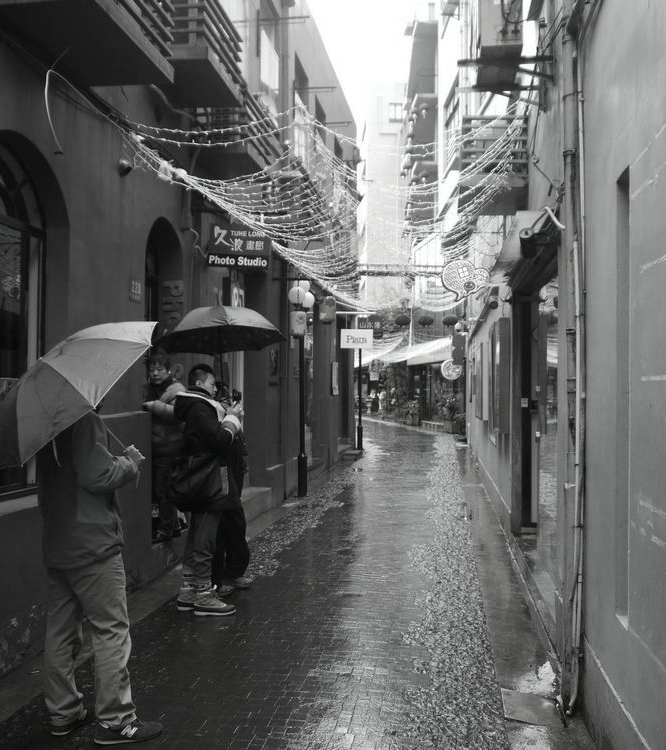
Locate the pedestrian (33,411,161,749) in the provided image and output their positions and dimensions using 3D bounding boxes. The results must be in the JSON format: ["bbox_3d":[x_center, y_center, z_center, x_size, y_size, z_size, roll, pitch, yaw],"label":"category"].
[{"bbox_3d":[-1.077,0.778,3.706,0.470,1.720,0.500,1,-2,-38],"label":"pedestrian"}]

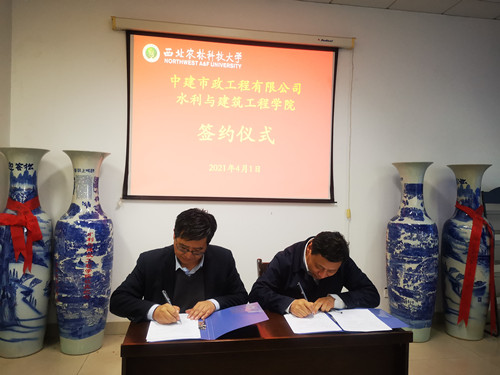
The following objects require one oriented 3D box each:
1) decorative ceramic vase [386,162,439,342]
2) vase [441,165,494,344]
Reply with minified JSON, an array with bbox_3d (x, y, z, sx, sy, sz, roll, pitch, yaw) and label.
[{"bbox_3d":[1.542,0.594,3.678,0.455,1.631,0.455,1,0,-9],"label":"decorative ceramic vase"},{"bbox_3d":[2.096,0.607,3.765,0.455,1.633,0.455,1,0,-9],"label":"vase"}]

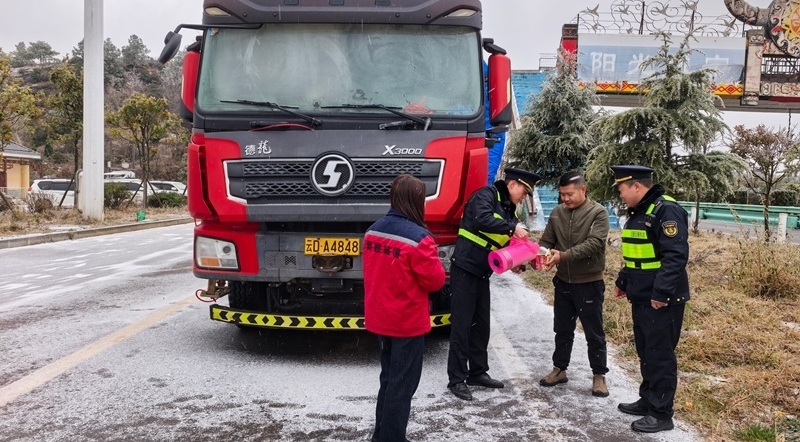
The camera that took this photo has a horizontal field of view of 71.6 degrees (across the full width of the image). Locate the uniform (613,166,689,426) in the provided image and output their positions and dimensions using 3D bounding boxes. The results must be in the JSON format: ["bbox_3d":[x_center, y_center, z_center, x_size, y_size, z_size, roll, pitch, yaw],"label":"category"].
[{"bbox_3d":[1.681,0.496,3.734,0.420,1.740,0.540,0,4,-13],"label":"uniform"}]

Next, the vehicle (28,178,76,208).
[{"bbox_3d":[-16.800,-1.330,29.500,4.750,1.850,1.870,1,4,3],"label":"vehicle"}]

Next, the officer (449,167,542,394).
[{"bbox_3d":[0.732,0.459,4.279,0.650,1.720,0.550,2,4,17],"label":"officer"}]

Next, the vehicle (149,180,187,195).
[{"bbox_3d":[-14.400,-1.600,34.400,4.600,1.700,1.850,1,4,6],"label":"vehicle"}]

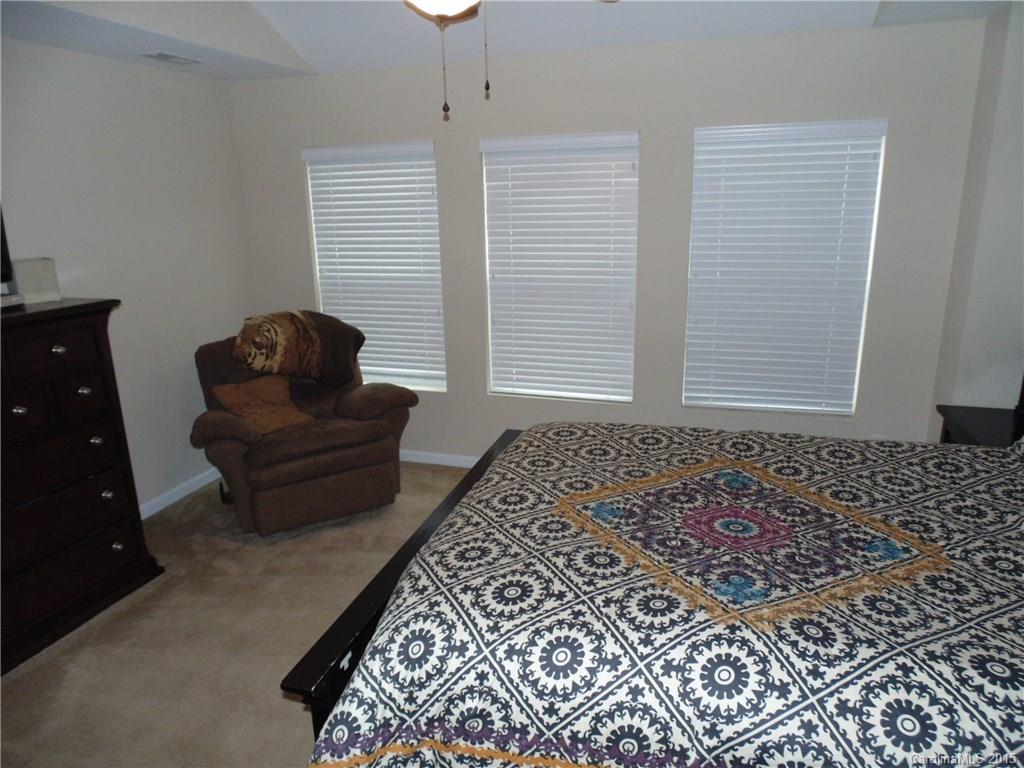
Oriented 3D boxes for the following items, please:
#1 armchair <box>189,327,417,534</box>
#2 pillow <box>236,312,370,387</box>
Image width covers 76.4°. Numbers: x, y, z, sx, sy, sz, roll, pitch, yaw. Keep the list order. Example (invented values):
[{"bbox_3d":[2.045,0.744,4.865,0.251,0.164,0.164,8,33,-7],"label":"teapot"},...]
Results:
[{"bbox_3d":[-1.209,0.211,3.738,1.070,0.970,0.920,-10,17,-29],"label":"armchair"},{"bbox_3d":[-1.216,-0.213,3.757,0.700,0.350,0.210,-10,2,-29],"label":"pillow"}]

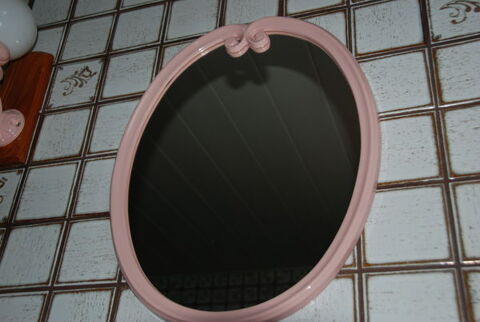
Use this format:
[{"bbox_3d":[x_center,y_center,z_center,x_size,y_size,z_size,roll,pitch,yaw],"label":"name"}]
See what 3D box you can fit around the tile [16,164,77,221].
[{"bbox_3d":[-0.302,0.049,0.886,0.100,0.100,0.009,-7,-32,18],"label":"tile"}]

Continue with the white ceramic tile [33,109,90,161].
[{"bbox_3d":[-0.295,-0.043,0.941,0.100,0.100,0.009,-7,-32,18],"label":"white ceramic tile"}]

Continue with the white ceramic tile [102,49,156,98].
[{"bbox_3d":[-0.188,-0.147,0.962,0.100,0.100,0.009,-7,-32,18],"label":"white ceramic tile"}]

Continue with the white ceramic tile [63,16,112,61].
[{"bbox_3d":[-0.282,-0.227,1.049,0.100,0.100,0.009,-7,-32,18],"label":"white ceramic tile"}]

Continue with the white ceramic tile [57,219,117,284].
[{"bbox_3d":[-0.207,0.129,0.798,0.100,0.100,0.009,-7,-32,18],"label":"white ceramic tile"}]

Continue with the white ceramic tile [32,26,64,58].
[{"bbox_3d":[-0.383,-0.214,1.083,0.100,0.100,0.009,-7,-32,18],"label":"white ceramic tile"}]

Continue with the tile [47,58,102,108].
[{"bbox_3d":[-0.289,-0.135,0.995,0.100,0.100,0.009,-7,-32,18],"label":"tile"}]

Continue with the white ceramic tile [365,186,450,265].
[{"bbox_3d":[0.196,0.079,0.665,0.100,0.100,0.009,-7,-32,18],"label":"white ceramic tile"}]

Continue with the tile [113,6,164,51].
[{"bbox_3d":[-0.181,-0.239,1.016,0.100,0.100,0.009,-7,-32,18],"label":"tile"}]

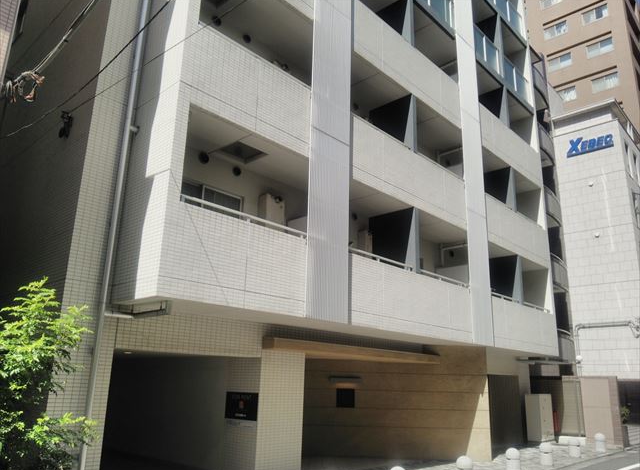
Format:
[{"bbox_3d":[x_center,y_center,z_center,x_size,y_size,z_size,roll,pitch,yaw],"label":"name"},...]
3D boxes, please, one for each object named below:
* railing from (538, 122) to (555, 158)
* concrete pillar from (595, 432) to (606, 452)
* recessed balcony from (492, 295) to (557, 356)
[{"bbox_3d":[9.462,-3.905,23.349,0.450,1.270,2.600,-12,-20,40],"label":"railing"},{"bbox_3d":[8.138,6.050,16.129,0.290,0.500,0.290,-12,-20,40],"label":"concrete pillar"},{"bbox_3d":[5.425,2.686,15.906,1.100,1.324,4.422,-12,-20,40],"label":"recessed balcony"}]

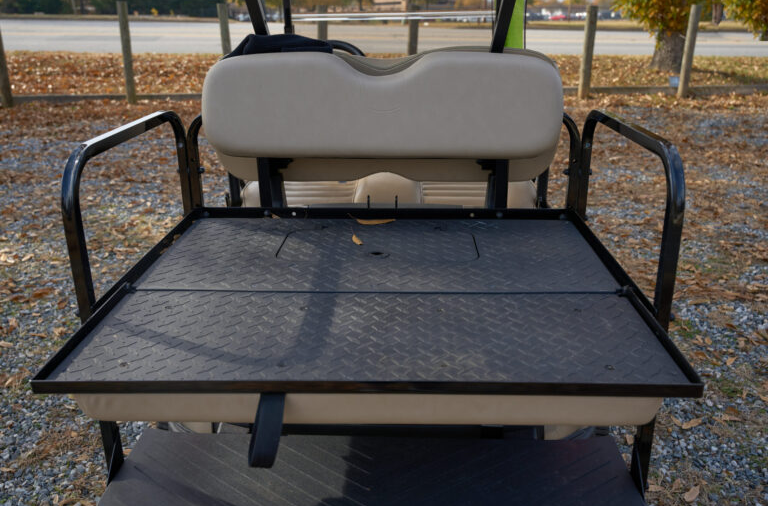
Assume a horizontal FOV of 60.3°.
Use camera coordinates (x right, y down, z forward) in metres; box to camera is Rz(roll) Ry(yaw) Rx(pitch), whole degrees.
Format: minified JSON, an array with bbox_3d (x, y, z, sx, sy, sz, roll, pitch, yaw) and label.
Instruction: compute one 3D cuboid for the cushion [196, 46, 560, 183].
[{"bbox_3d":[-0.001,-0.379,1.880,0.960,0.360,0.200,1,21,1],"label":"cushion"}]

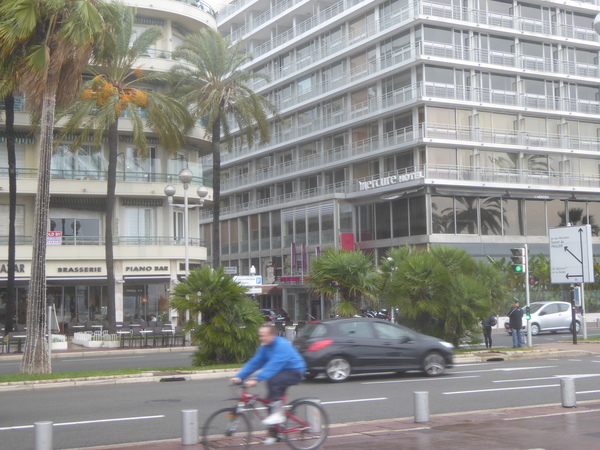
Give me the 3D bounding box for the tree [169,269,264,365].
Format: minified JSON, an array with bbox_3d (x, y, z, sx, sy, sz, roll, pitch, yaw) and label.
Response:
[{"bbox_3d":[-2.350,2.581,26.304,2.650,2.820,2.650,-1,-4,0],"label":"tree"}]

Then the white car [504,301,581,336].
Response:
[{"bbox_3d":[10.863,4.152,41.054,3.450,1.465,1.650,1,-5,-25],"label":"white car"}]

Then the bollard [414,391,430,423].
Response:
[{"bbox_3d":[1.962,2.923,14.790,0.235,0.480,0.235,-1,-4,0],"label":"bollard"}]

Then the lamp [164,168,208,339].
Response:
[{"bbox_3d":[-4.384,1.243,35.856,1.870,6.950,0.550,1,-5,-26],"label":"lamp"}]

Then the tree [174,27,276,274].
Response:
[{"bbox_3d":[-3.806,-2.153,46.601,5.400,15.628,5.200,-1,-4,-5],"label":"tree"}]

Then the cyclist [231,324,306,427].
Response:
[{"bbox_3d":[-0.397,2.054,11.817,0.900,1.500,0.560,1,-5,-24],"label":"cyclist"}]

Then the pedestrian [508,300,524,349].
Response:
[{"bbox_3d":[7.725,3.552,32.862,0.550,1.690,0.380,-1,-4,0],"label":"pedestrian"}]

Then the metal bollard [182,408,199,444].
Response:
[{"bbox_3d":[-1.507,2.775,12.618,0.215,0.475,0.215,-1,-4,-7],"label":"metal bollard"}]

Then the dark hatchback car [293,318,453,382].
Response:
[{"bbox_3d":[1.942,3.191,23.922,4.280,1.490,1.810,0,-5,-21],"label":"dark hatchback car"}]

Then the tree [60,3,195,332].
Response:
[{"bbox_3d":[-8.264,-2.508,43.920,6.300,16.125,6.000,0,-4,-11],"label":"tree"}]

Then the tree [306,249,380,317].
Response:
[{"bbox_3d":[1.395,2.563,30.435,2.450,3.507,2.400,-1,-4,3],"label":"tree"}]

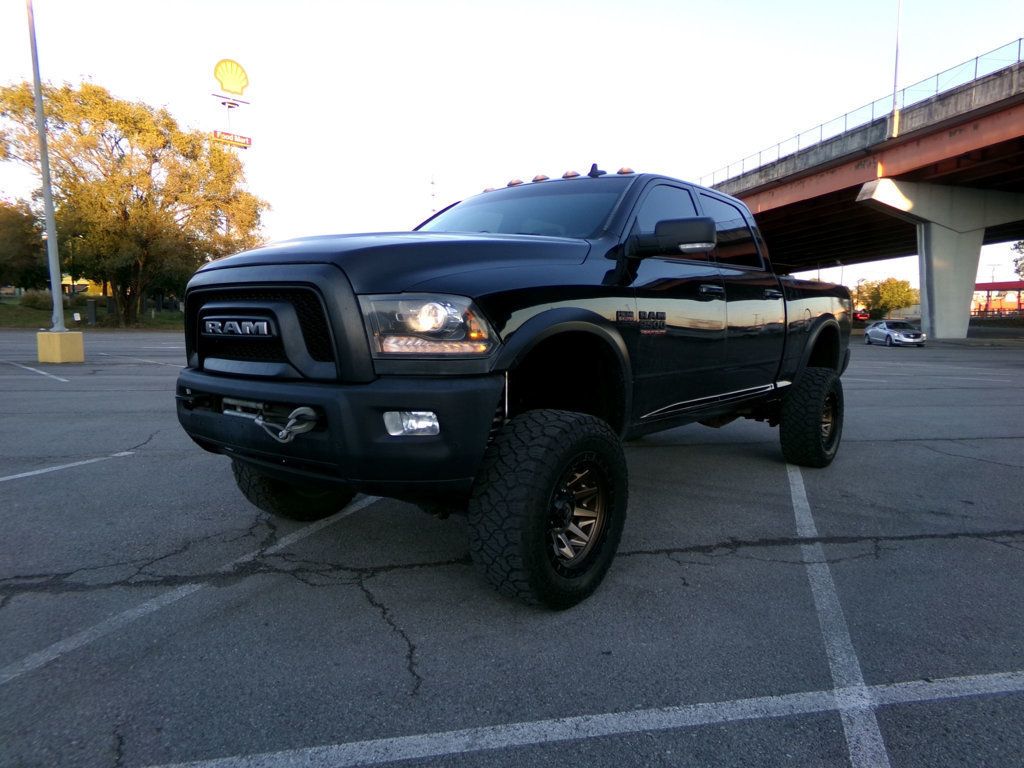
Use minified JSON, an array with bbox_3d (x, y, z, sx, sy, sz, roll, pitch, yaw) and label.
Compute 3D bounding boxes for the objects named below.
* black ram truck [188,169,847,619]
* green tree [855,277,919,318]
[{"bbox_3d":[0.728,-0.297,5.315,2.270,2.180,5.980,5,7,39],"label":"black ram truck"},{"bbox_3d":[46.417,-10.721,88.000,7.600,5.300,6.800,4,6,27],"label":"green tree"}]

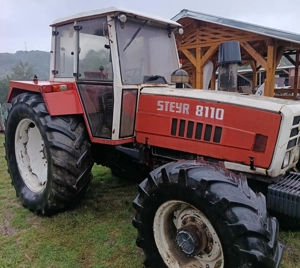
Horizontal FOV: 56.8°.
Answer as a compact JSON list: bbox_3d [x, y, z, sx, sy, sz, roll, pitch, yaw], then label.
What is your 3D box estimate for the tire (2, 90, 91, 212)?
[{"bbox_3d":[-1.495,0.278,3.930,1.710,1.710,0.500,11,17,42],"label":"tire"}]

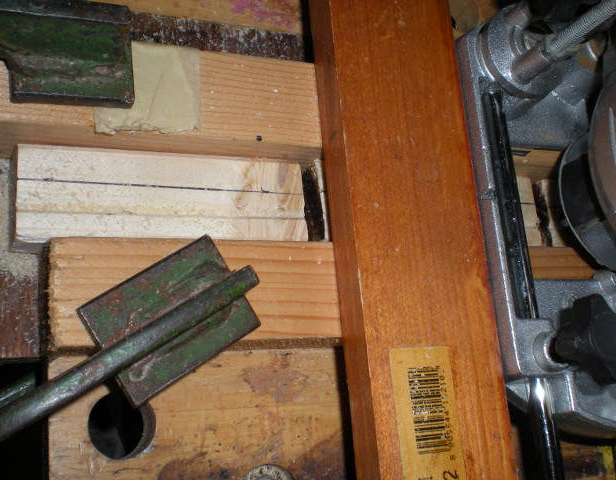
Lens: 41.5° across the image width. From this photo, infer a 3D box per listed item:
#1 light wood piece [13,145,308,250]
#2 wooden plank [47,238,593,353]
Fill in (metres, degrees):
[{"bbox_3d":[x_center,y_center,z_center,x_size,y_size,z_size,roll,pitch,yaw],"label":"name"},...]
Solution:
[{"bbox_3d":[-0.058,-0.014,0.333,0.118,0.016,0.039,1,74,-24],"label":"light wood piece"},{"bbox_3d":[0.022,0.023,0.340,0.251,0.023,0.038,1,74,-24],"label":"wooden plank"}]

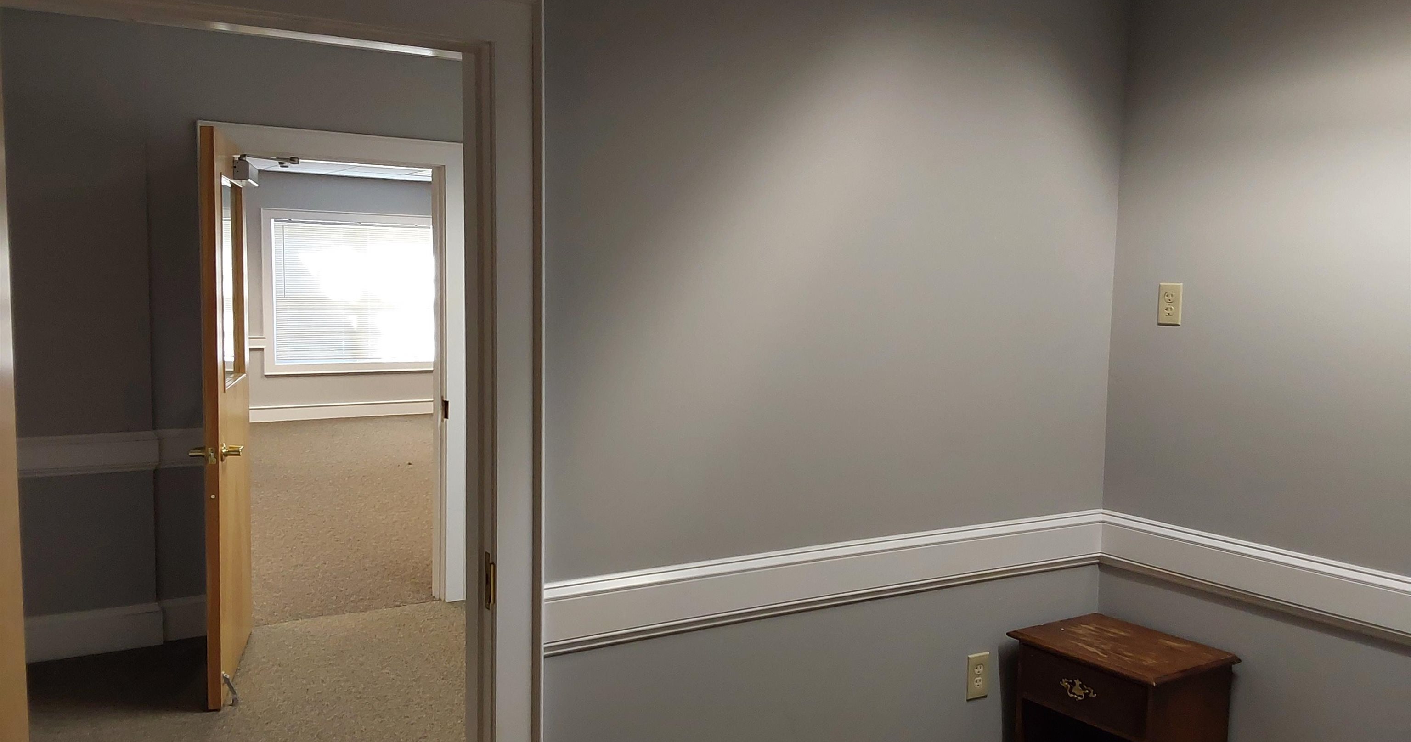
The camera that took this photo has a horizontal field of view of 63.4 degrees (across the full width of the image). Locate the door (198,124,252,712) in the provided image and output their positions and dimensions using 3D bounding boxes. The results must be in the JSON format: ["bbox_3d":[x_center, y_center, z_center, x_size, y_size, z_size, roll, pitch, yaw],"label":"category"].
[{"bbox_3d":[-1.831,0.142,4.381,0.045,2.030,0.905,0,5,-15],"label":"door"}]

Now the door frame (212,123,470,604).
[{"bbox_3d":[-1.635,0.032,5.109,1.141,2.150,0.160,-2,6,-31],"label":"door frame"}]

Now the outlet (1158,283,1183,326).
[{"bbox_3d":[1.283,-0.182,3.150,0.009,0.119,0.074,-2,6,-31],"label":"outlet"}]

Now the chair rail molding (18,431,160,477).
[{"bbox_3d":[-2.454,0.331,4.519,0.520,0.157,0.035,-2,6,-31],"label":"chair rail molding"}]

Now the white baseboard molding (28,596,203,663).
[{"bbox_3d":[-2.400,1.047,4.660,0.700,0.180,0.045,-2,6,-31],"label":"white baseboard molding"}]

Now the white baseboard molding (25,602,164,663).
[{"bbox_3d":[-2.469,1.051,4.601,0.530,0.180,0.022,-2,6,-31],"label":"white baseboard molding"}]

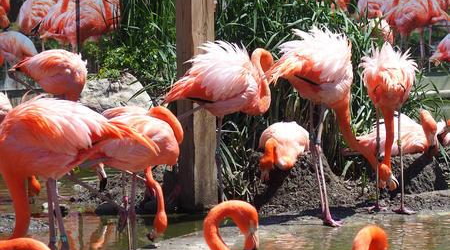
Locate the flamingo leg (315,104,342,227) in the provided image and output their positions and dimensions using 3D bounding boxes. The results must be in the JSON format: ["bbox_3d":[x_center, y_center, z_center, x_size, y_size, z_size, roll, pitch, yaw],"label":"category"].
[{"bbox_3d":[0.451,0.176,7.650,0.120,0.530,0.060,1,8,10],"label":"flamingo leg"}]

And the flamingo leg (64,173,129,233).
[{"bbox_3d":[-0.484,0.292,6.620,0.240,0.220,0.060,1,8,12],"label":"flamingo leg"}]

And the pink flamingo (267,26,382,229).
[{"bbox_3d":[0.439,0.002,7.750,0.510,0.860,0.280,0,8,5],"label":"pink flamingo"}]

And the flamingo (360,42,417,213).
[{"bbox_3d":[0.745,0.011,8.000,0.250,0.780,0.500,0,8,0],"label":"flamingo"}]

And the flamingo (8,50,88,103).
[{"bbox_3d":[-0.865,-0.047,8.650,0.420,0.680,0.250,2,9,15],"label":"flamingo"}]

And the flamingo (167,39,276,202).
[{"bbox_3d":[-0.041,0.037,7.580,0.500,0.830,0.250,0,8,5],"label":"flamingo"}]

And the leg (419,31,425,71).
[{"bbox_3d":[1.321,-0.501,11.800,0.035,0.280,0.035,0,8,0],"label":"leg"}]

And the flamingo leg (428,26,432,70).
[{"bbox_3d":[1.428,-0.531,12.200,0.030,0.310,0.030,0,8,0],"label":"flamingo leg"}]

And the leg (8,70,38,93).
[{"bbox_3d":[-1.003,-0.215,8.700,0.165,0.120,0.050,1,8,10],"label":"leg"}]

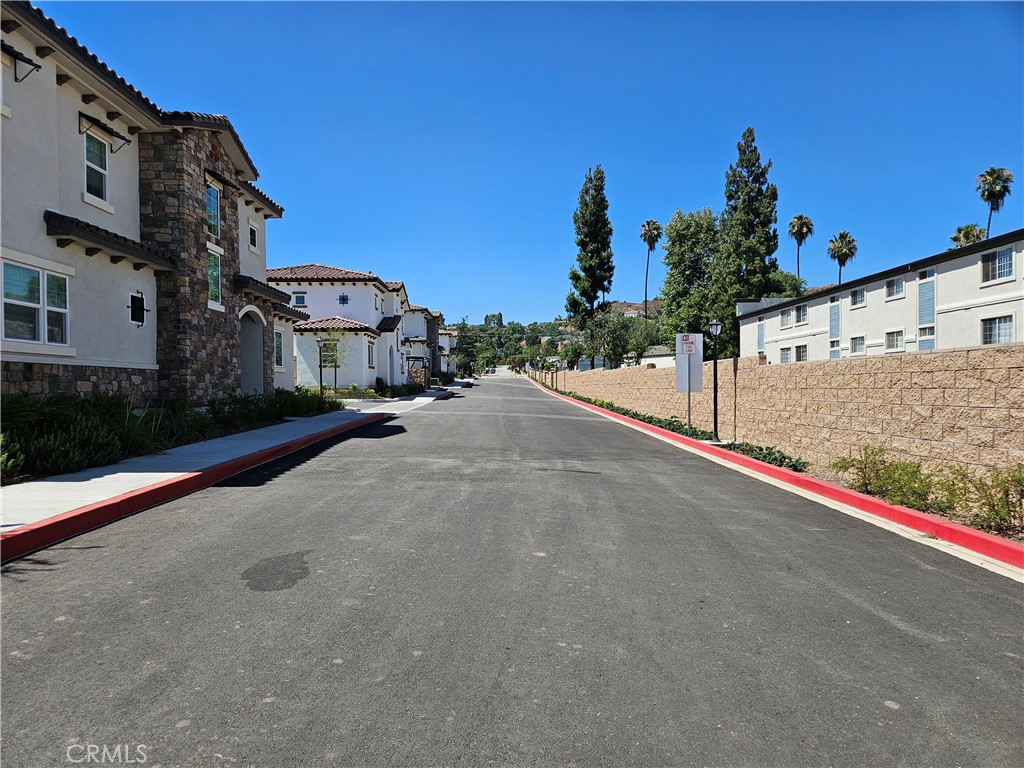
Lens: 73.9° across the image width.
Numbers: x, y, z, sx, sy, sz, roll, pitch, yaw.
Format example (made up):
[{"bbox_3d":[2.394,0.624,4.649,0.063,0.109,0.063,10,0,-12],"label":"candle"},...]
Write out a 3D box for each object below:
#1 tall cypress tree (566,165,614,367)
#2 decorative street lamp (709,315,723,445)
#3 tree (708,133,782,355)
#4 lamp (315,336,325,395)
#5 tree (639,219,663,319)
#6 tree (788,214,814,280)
[{"bbox_3d":[7.845,-11.337,68.000,4.600,21.000,4.600,0,0,0],"label":"tall cypress tree"},{"bbox_3d":[4.493,-0.078,15.000,0.280,2.710,0.280,0,0,0],"label":"decorative street lamp"},{"bbox_3d":[21.277,-11.873,62.000,6.200,23.000,6.200,0,0,0],"label":"tree"},{"bbox_3d":[-7.036,-0.384,25.000,0.280,2.700,0.280,0,0,0],"label":"lamp"},{"bbox_3d":[17.443,-10.792,86.000,2.900,20.000,2.900,0,0,0],"label":"tree"},{"bbox_3d":[33.980,-10.121,80.000,3.100,19.500,3.100,0,0,0],"label":"tree"}]

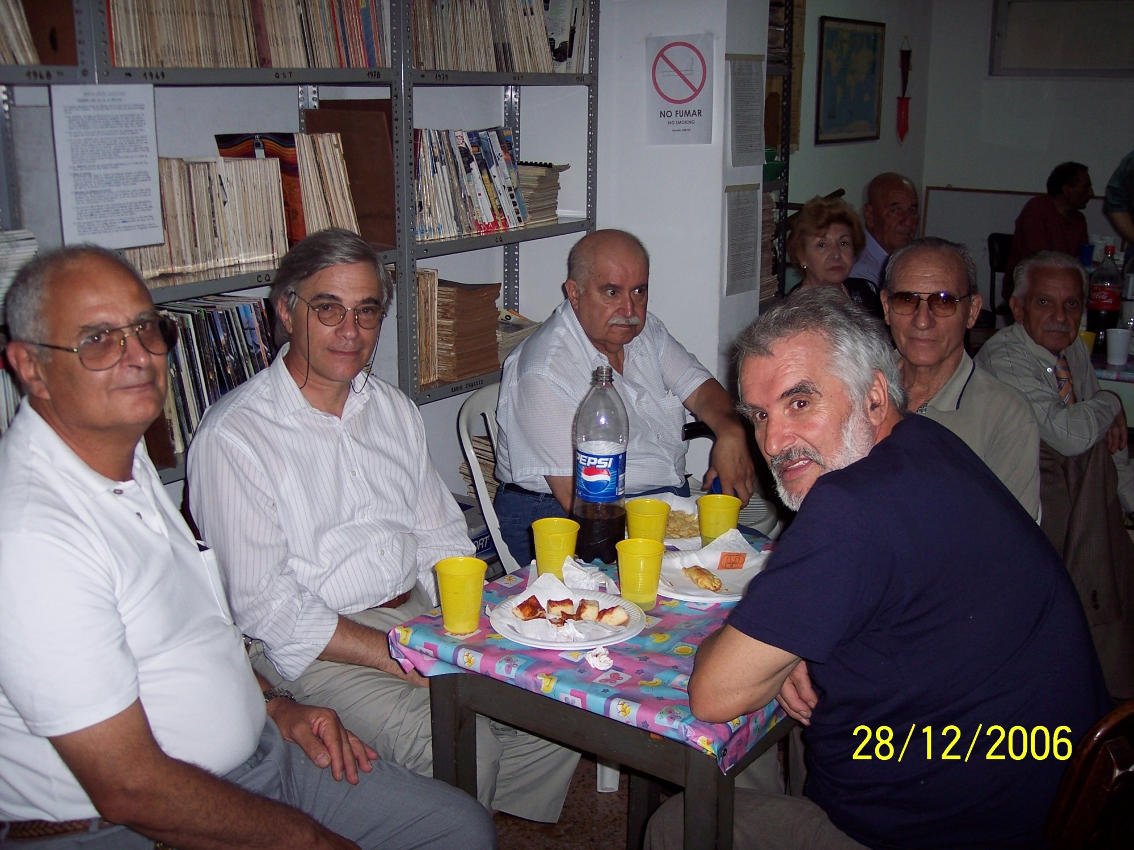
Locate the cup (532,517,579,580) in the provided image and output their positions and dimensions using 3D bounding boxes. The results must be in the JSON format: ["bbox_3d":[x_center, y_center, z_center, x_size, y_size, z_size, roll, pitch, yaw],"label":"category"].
[{"bbox_3d":[-0.016,0.192,1.905,0.071,0.087,0.071,0,15,0],"label":"cup"}]

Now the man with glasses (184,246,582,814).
[{"bbox_3d":[-0.220,0.336,2.028,0.680,1.265,0.590,12,19,35],"label":"man with glasses"}]

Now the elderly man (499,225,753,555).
[{"bbox_3d":[0.189,0.242,2.477,0.670,1.210,0.570,12,19,35],"label":"elderly man"}]

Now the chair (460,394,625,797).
[{"bbox_3d":[0.089,0.306,2.954,0.460,0.830,0.530,-13,20,-40],"label":"chair"}]

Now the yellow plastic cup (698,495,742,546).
[{"bbox_3d":[0.242,0.163,2.029,0.071,0.087,0.071,0,15,0],"label":"yellow plastic cup"}]

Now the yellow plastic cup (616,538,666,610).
[{"bbox_3d":[0.105,0.216,1.830,0.071,0.087,0.071,0,15,0],"label":"yellow plastic cup"}]

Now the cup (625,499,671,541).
[{"bbox_3d":[0.130,0.172,2.050,0.073,0.090,0.073,0,15,0],"label":"cup"}]

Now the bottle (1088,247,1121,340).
[{"bbox_3d":[1.580,-0.369,3.750,0.093,0.320,0.093,-5,16,-19],"label":"bottle"}]

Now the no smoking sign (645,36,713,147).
[{"bbox_3d":[0.315,-0.939,3.589,0.210,0.297,0.005,10,18,33],"label":"no smoking sign"}]

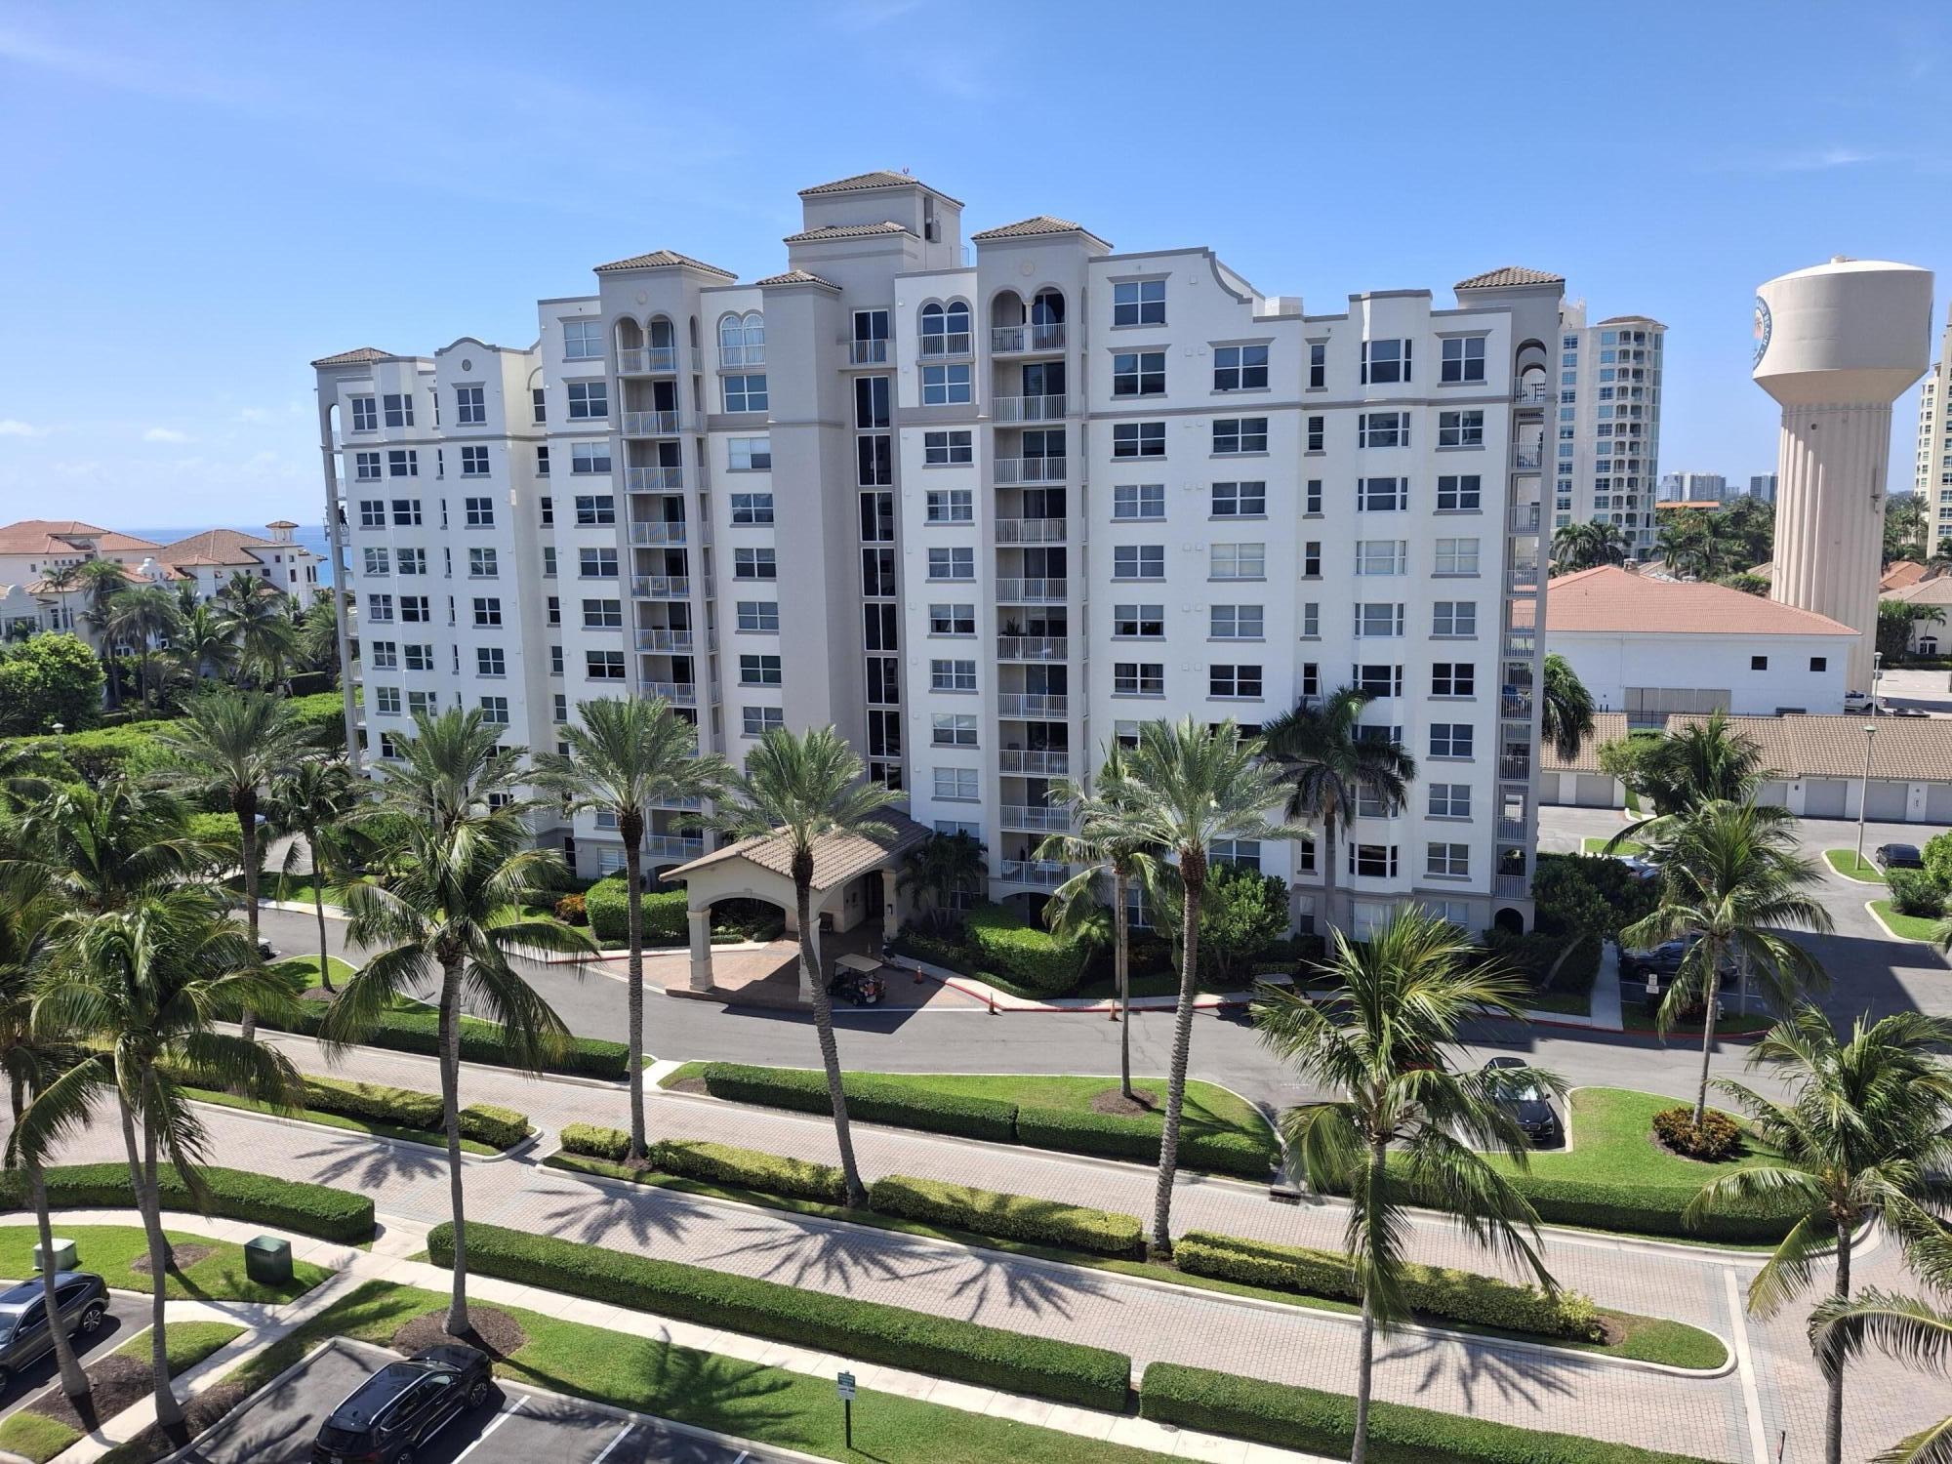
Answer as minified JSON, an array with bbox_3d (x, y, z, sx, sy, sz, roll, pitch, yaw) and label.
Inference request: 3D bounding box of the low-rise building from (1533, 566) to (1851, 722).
[{"bbox_3d":[70.624,-9.941,150.766,37.500,14.300,25.000,3,10,23],"label":"low-rise building"}]

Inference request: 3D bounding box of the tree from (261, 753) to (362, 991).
[{"bbox_3d":[-31.893,7.003,68.485,4.777,11.747,4.777,-1,9,0],"label":"tree"}]

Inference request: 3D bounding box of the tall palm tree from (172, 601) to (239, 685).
[{"bbox_3d":[-83.120,-9.290,152.000,6.600,9.800,6.400,-1,9,0],"label":"tall palm tree"}]

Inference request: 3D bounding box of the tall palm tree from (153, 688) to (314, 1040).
[{"bbox_3d":[-29.286,6.449,56.355,6.373,16.535,6.373,-1,9,0],"label":"tall palm tree"}]

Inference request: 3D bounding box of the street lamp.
[{"bbox_3d":[49.496,3.669,78.258,0.660,8.050,0.660,-1,9,0],"label":"street lamp"}]

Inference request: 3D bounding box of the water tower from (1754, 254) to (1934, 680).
[{"bbox_3d":[90.291,-26.146,148.775,15.732,45.966,15.732,4,11,31],"label":"water tower"}]

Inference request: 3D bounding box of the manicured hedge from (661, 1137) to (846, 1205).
[{"bbox_3d":[-7.424,14.684,47.447,6.890,0.720,1.400,2,10,21],"label":"manicured hedge"}]

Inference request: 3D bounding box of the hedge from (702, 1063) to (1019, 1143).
[{"bbox_3d":[-4.561,14.091,53.770,13.091,0.900,1.586,2,10,21],"label":"hedge"}]

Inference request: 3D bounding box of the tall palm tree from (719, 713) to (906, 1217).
[{"bbox_3d":[-5.029,7.546,44.960,6.100,15.500,6.000,-1,9,0],"label":"tall palm tree"}]

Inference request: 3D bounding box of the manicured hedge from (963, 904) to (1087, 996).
[{"bbox_3d":[2.199,10.784,69.387,3.600,2.100,6.600,-9,12,-41],"label":"manicured hedge"}]

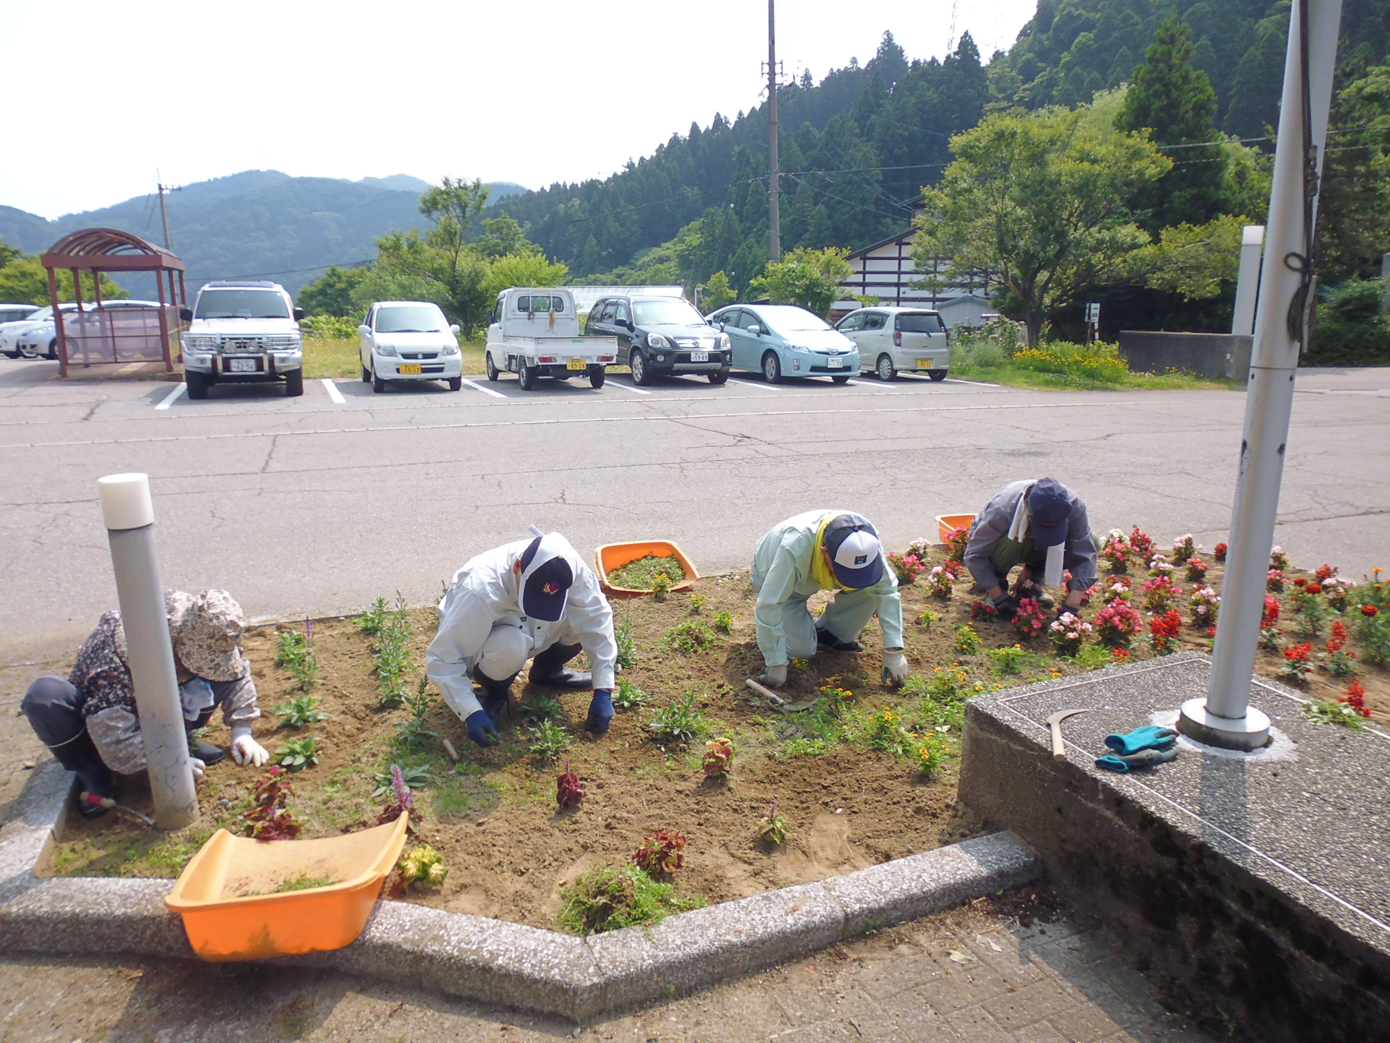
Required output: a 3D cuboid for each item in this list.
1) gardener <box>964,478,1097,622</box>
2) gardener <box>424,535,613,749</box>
[{"bbox_3d":[1.918,0.133,5.500,0.700,0.700,0.750,2,13,8],"label":"gardener"},{"bbox_3d":[-0.691,0.378,3.868,0.680,0.760,0.780,-6,14,-24],"label":"gardener"}]

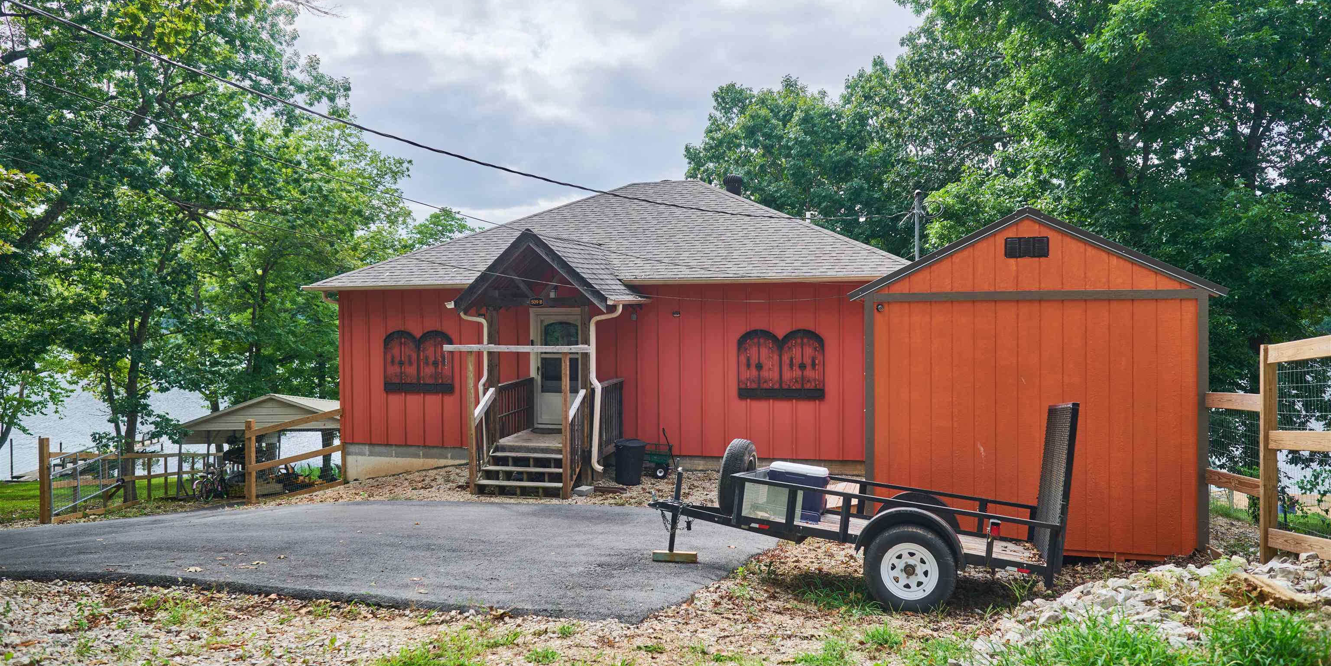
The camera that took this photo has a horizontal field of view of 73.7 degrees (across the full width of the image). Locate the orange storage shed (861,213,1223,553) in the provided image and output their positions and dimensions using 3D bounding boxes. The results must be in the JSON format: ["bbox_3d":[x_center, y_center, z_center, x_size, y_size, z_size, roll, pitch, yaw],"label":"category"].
[{"bbox_3d":[4.037,0.427,10.535,3.400,3.420,4.100,0,2,15],"label":"orange storage shed"}]

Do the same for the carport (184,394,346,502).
[{"bbox_3d":[-9.660,3.216,24.886,5.250,2.700,4.600,0,-7,11],"label":"carport"}]

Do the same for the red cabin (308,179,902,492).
[{"bbox_3d":[-0.247,-0.406,20.037,12.100,6.200,11.400,0,2,15],"label":"red cabin"}]

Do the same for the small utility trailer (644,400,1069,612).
[{"bbox_3d":[1.543,1.325,7.751,3.545,1.729,2.066,3,-1,18],"label":"small utility trailer"}]

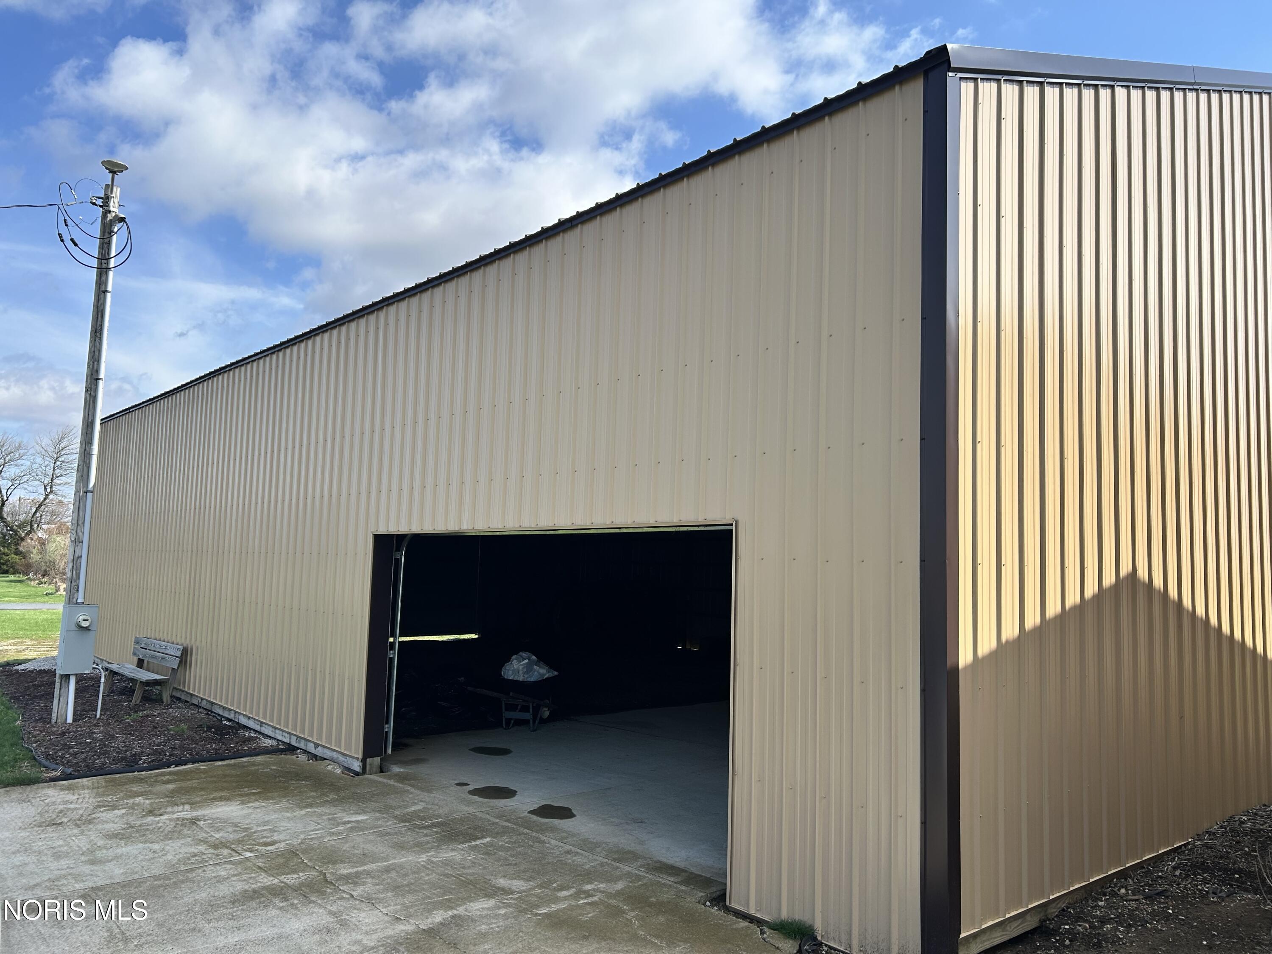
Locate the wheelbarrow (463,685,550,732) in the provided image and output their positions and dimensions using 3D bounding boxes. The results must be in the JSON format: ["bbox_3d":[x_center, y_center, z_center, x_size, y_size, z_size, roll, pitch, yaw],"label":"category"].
[{"bbox_3d":[-1.325,2.655,11.220,0.660,0.620,1.420,-1,-7,29],"label":"wheelbarrow"}]

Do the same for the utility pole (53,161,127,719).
[{"bbox_3d":[-6.450,-0.512,11.409,0.450,6.750,0.550,-3,-8,42],"label":"utility pole"}]

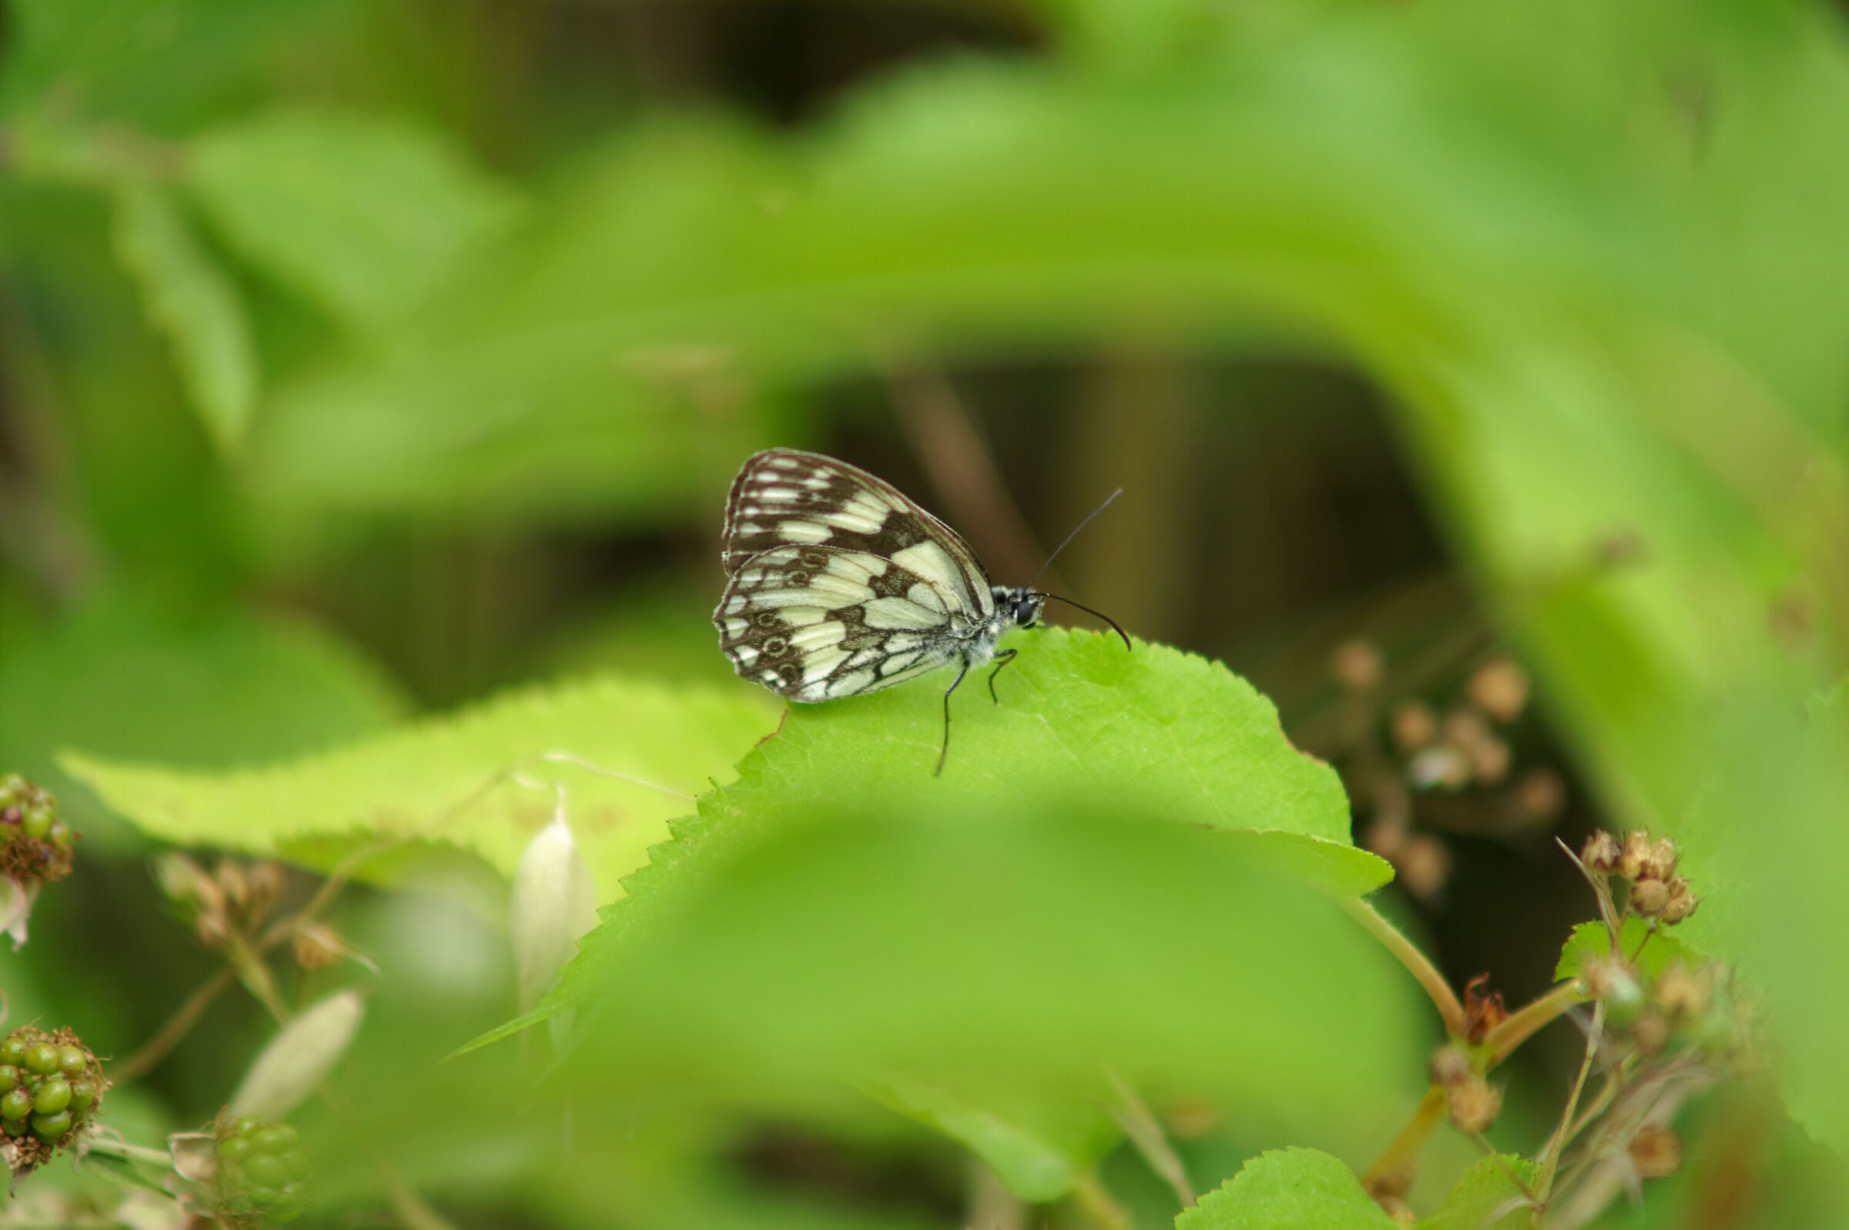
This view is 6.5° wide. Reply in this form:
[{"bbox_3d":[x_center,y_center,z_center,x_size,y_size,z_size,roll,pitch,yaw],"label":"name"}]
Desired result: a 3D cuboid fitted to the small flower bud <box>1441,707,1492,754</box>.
[{"bbox_3d":[0.047,0.010,1.415,0.004,0.004,0.004,0,18,0],"label":"small flower bud"}]

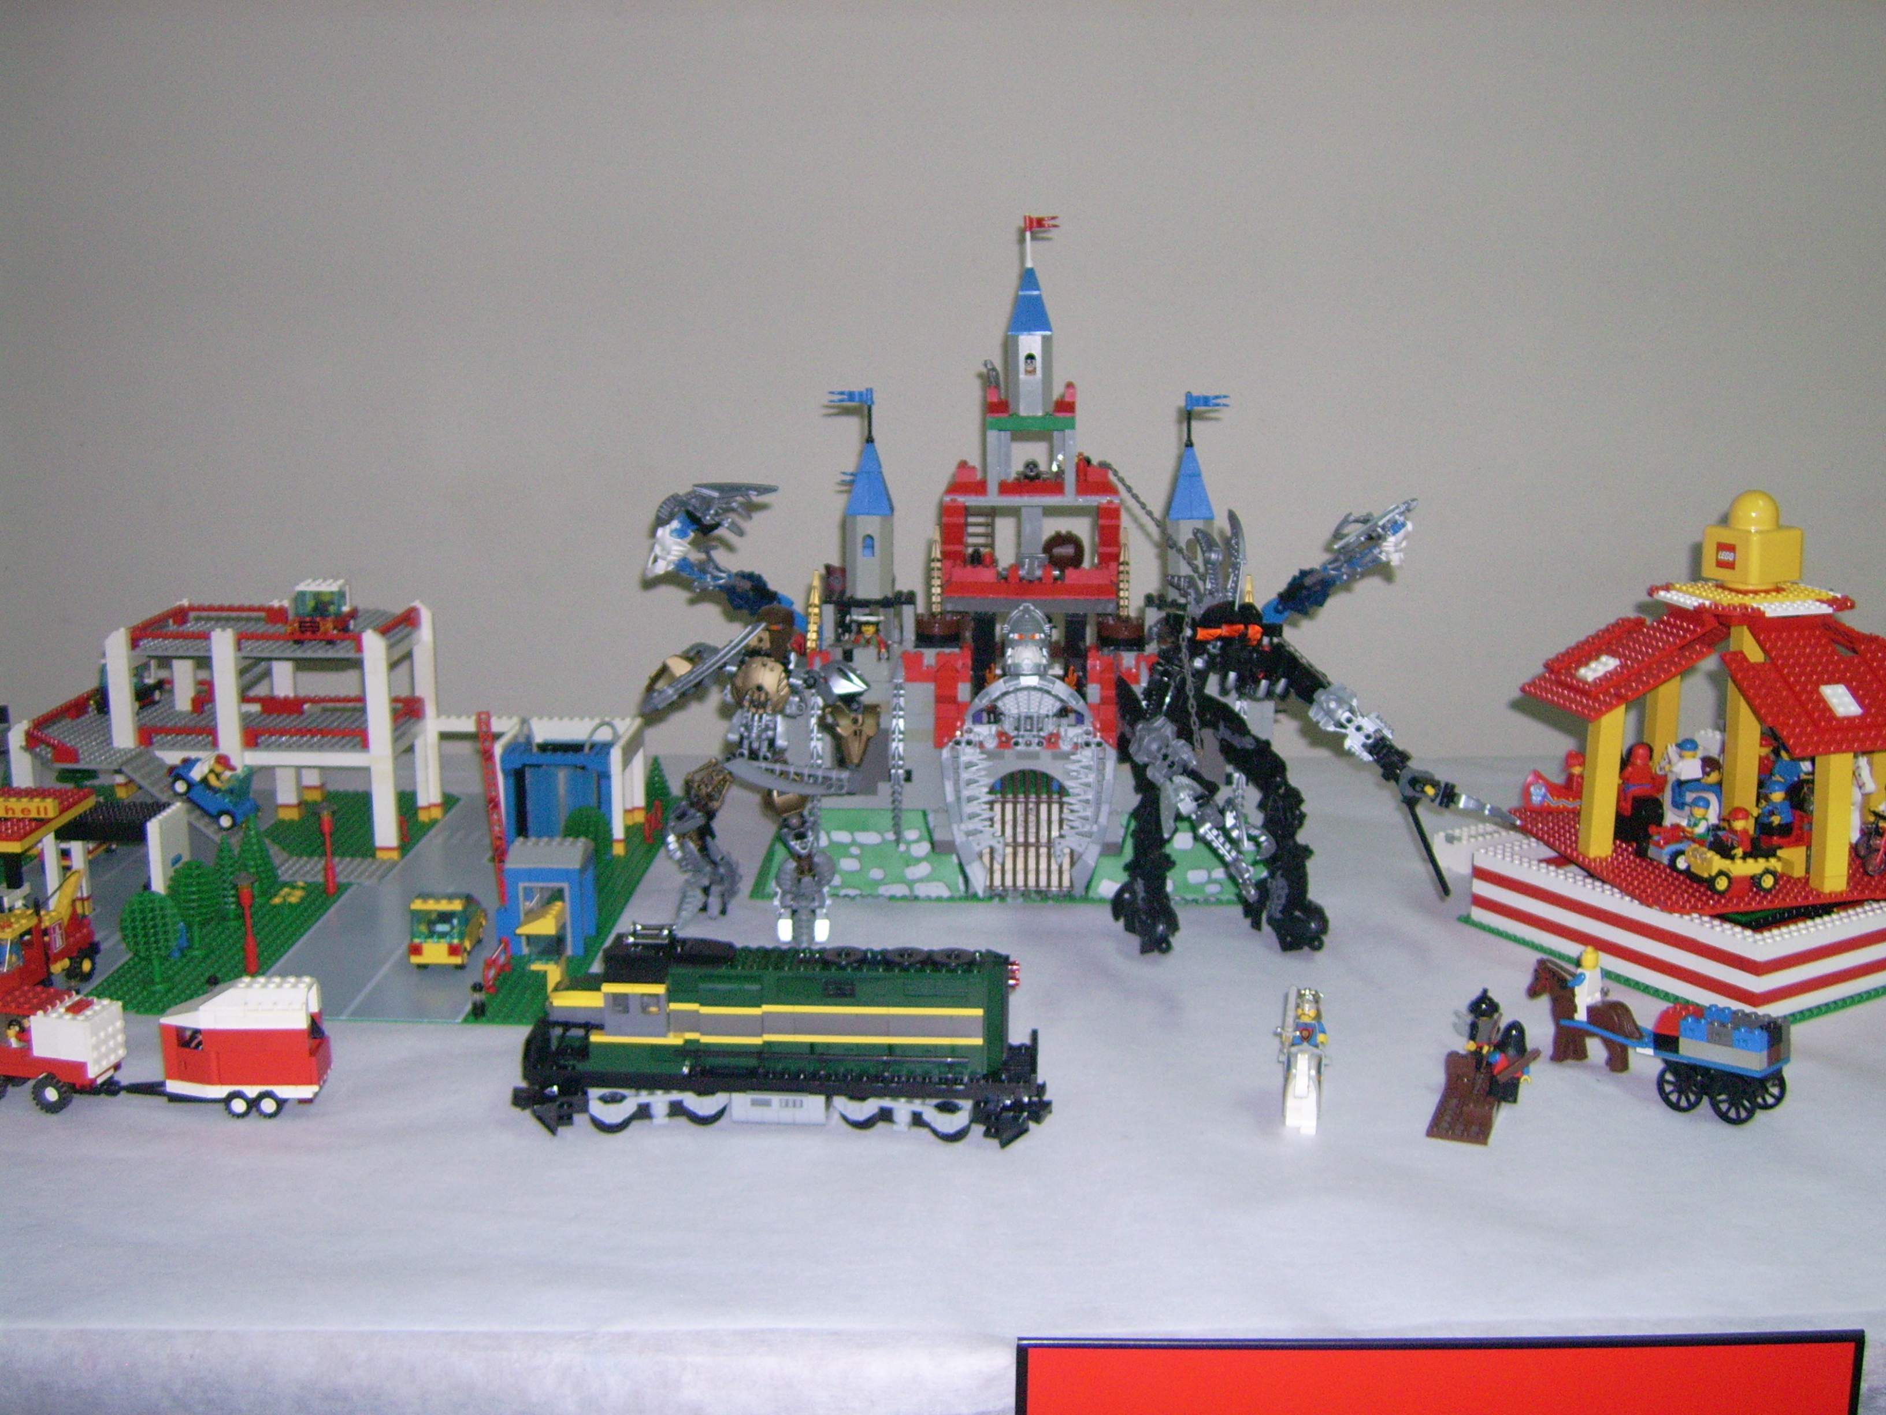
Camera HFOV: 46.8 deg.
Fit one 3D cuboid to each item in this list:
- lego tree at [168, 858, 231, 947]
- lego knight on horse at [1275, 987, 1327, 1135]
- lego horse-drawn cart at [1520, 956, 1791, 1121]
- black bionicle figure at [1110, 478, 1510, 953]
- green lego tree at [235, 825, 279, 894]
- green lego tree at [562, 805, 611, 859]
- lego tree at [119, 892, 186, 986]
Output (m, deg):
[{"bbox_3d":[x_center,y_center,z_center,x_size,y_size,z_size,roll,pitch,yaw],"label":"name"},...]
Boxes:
[{"bbox_3d":[-0.469,0.127,1.376,0.039,0.064,0.039,0,12,0],"label":"lego tree"},{"bbox_3d":[0.185,0.181,1.132,0.029,0.069,0.050,2,12,8],"label":"lego knight on horse"},{"bbox_3d":[0.380,0.172,1.176,0.147,0.069,0.040,12,17,43],"label":"lego horse-drawn cart"},{"bbox_3d":[0.233,0.008,1.418,0.250,0.288,0.140,-1,12,-4],"label":"black bionicle figure"},{"bbox_3d":[-0.471,0.102,1.491,0.036,0.064,0.036,0,12,0],"label":"green lego tree"},{"bbox_3d":[-0.246,0.099,1.513,0.039,0.064,0.039,0,12,0],"label":"green lego tree"},{"bbox_3d":[-0.474,0.141,1.308,0.039,0.064,0.039,0,12,0],"label":"lego tree"}]

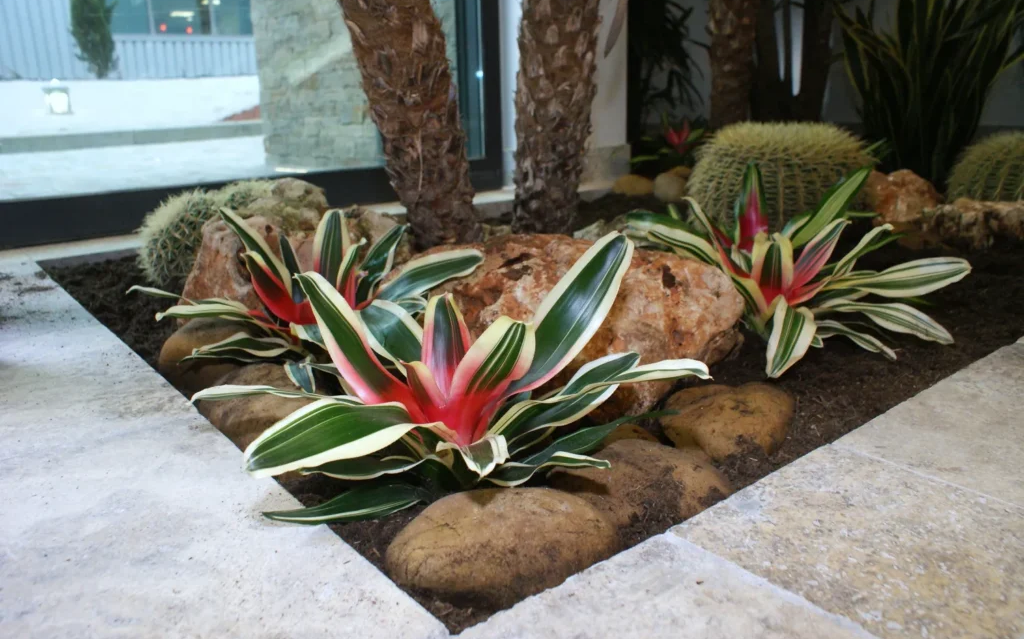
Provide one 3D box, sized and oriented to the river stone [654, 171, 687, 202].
[{"bbox_3d":[0.793,-0.677,3.870,0.175,0.145,0.165,1,16,11],"label":"river stone"}]

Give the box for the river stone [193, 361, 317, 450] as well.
[{"bbox_3d":[-0.340,0.120,1.047,0.170,0.125,0.136,-2,16,0],"label":"river stone"}]

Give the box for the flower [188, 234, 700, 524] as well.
[{"bbox_3d":[-0.064,0.049,0.869,0.549,0.287,0.471,-2,16,0],"label":"flower"}]

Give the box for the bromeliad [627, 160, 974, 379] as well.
[{"bbox_3d":[0.572,-0.114,1.540,0.630,0.330,0.620,4,16,20],"label":"bromeliad"}]

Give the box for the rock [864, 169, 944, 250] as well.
[{"bbox_3d":[1.299,-0.368,2.550,0.240,0.230,0.220,6,17,26],"label":"rock"}]

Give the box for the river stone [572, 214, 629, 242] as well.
[{"bbox_3d":[0.281,-0.279,2.357,0.180,0.098,0.139,-2,16,0],"label":"river stone"}]

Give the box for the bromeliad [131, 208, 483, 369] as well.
[{"bbox_3d":[-0.351,-0.050,1.312,0.574,0.262,0.471,-2,16,0],"label":"bromeliad"}]

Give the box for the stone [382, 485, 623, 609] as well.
[{"bbox_3d":[-0.011,0.214,0.729,0.222,0.096,0.138,1,16,12],"label":"stone"}]

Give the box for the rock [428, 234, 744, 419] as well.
[{"bbox_3d":[0.129,-0.008,1.330,0.540,0.270,0.360,-3,15,-4],"label":"rock"}]

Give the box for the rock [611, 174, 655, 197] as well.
[{"bbox_3d":[0.655,-0.742,4.180,0.235,0.115,0.190,0,16,9],"label":"rock"}]

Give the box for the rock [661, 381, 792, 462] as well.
[{"bbox_3d":[0.278,0.132,0.995,0.169,0.093,0.132,-2,16,0],"label":"rock"}]

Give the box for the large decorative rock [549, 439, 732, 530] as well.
[{"bbox_3d":[0.160,0.206,0.955,0.225,0.085,0.160,3,16,17],"label":"large decorative rock"}]

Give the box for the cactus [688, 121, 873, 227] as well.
[{"bbox_3d":[0.794,-0.404,2.304,0.529,0.367,0.529,-2,16,0],"label":"cactus"}]

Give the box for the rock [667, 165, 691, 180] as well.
[{"bbox_3d":[0.965,-0.820,4.400,0.180,0.125,0.170,1,16,12],"label":"rock"}]

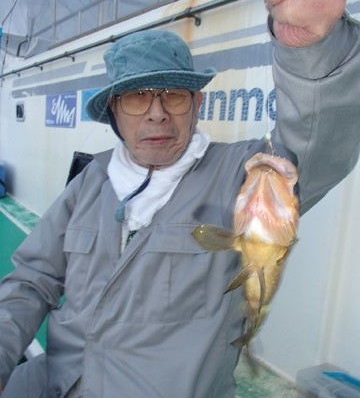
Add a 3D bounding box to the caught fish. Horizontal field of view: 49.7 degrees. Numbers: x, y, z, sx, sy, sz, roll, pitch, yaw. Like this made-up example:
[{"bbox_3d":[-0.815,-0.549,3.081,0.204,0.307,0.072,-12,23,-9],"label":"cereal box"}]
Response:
[{"bbox_3d":[0.082,0.066,0.510,0.132,0.262,0.088,7,20,5],"label":"caught fish"}]

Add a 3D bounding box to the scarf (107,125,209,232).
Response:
[{"bbox_3d":[-0.041,-0.045,0.780,0.205,0.190,0.170,3,13,11],"label":"scarf"}]

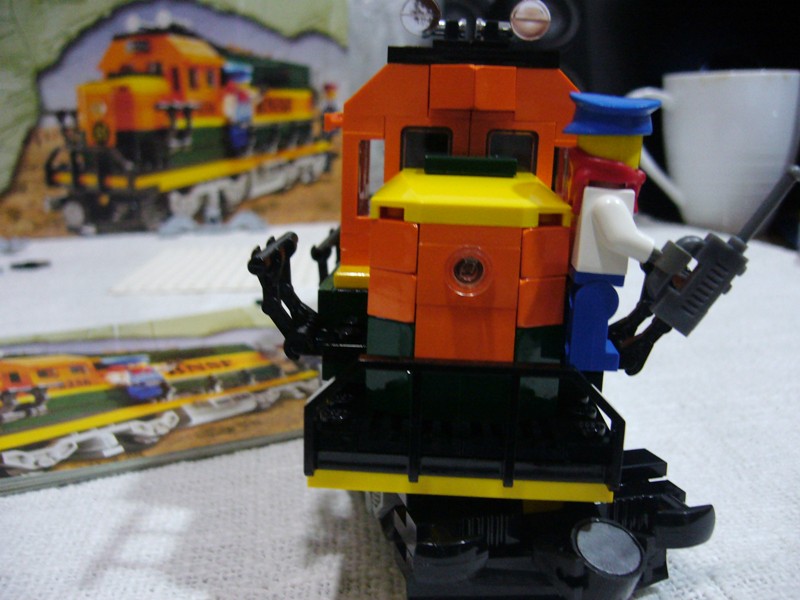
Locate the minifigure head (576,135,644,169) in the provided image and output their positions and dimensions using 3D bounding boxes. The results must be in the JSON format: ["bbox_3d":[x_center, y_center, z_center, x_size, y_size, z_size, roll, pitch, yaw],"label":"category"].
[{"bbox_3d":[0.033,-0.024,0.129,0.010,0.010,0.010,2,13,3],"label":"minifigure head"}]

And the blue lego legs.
[{"bbox_3d":[0.032,0.002,0.135,0.008,0.016,0.016,2,13,3],"label":"blue lego legs"}]

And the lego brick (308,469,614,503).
[{"bbox_3d":[0.010,0.028,0.131,0.048,0.003,0.009,2,13,3],"label":"lego brick"}]

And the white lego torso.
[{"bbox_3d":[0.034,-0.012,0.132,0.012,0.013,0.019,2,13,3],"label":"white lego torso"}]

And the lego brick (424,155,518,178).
[{"bbox_3d":[0.012,-0.024,0.144,0.016,0.003,0.009,2,13,3],"label":"lego brick"}]

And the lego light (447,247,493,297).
[{"bbox_3d":[0.011,-0.004,0.125,0.008,0.008,0.004,2,13,3],"label":"lego light"}]

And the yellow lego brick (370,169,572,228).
[{"bbox_3d":[0.012,-0.018,0.140,0.032,0.006,0.032,2,13,3],"label":"yellow lego brick"}]

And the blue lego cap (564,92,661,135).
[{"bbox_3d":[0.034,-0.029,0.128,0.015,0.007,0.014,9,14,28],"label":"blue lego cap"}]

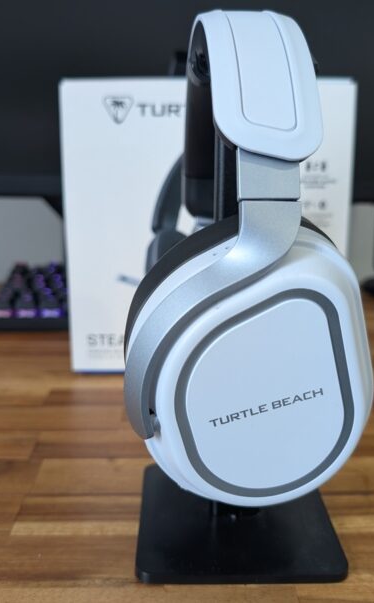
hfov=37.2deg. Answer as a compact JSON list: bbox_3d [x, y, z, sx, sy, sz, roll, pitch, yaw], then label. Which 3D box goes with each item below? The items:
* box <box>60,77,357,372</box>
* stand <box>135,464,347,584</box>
[{"bbox_3d":[0.017,-0.067,0.509,0.233,0.240,0.100,-1,16,-3],"label":"box"},{"bbox_3d":[0.025,0.004,0.263,0.097,0.236,0.092,0,16,1],"label":"stand"}]

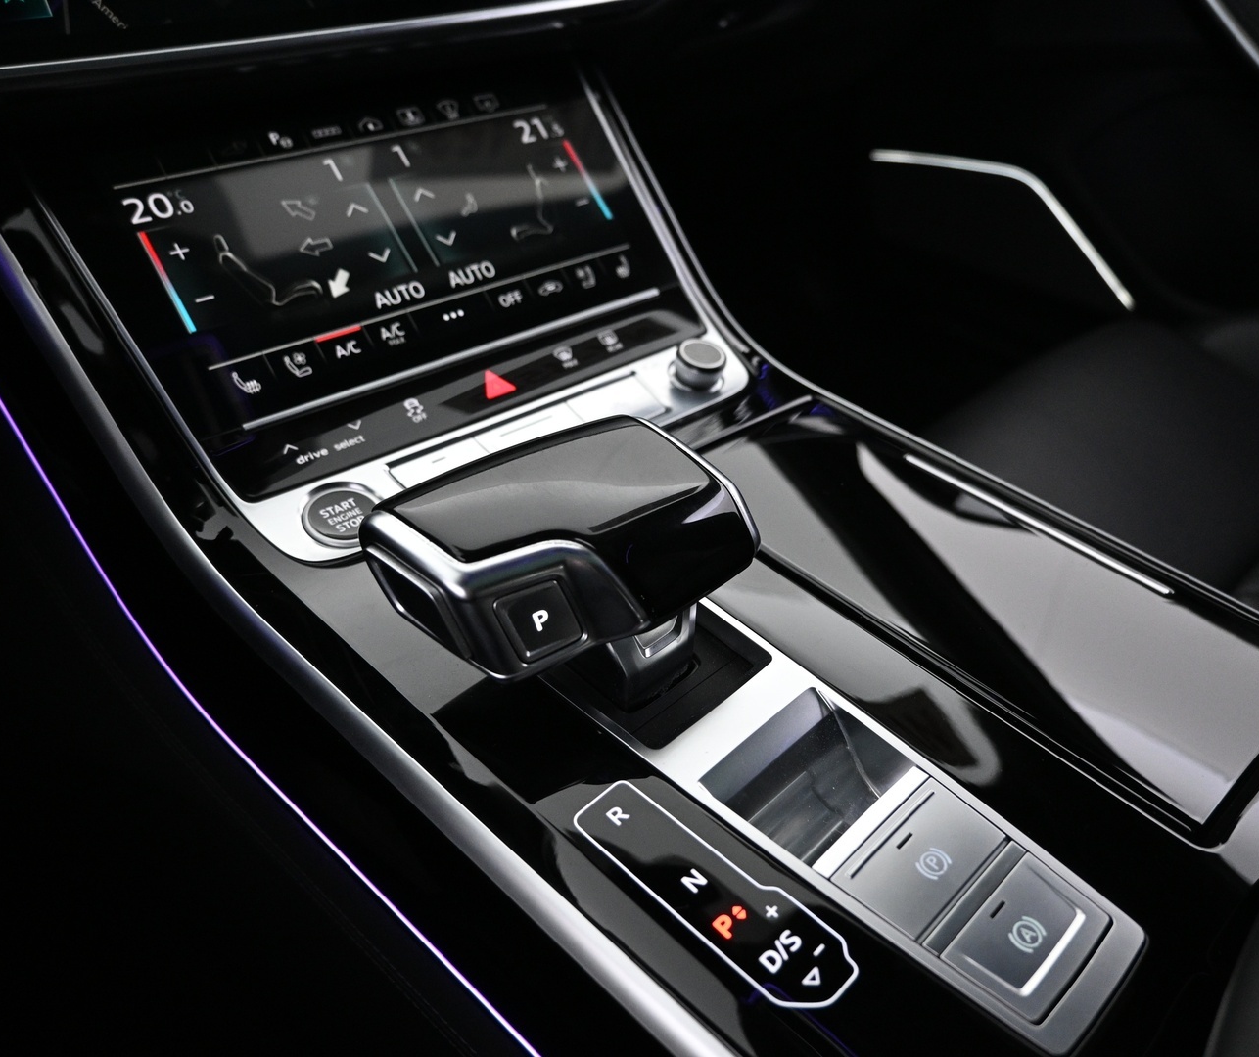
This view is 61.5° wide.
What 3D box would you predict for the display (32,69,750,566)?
[{"bbox_3d":[-0.070,-0.093,0.405,0.232,0.030,0.174,-25,77,-31],"label":"display"}]

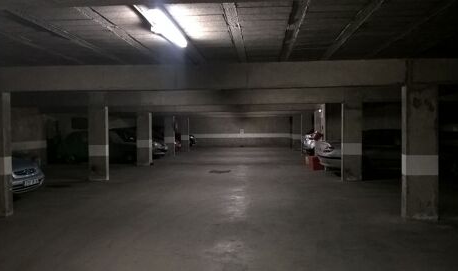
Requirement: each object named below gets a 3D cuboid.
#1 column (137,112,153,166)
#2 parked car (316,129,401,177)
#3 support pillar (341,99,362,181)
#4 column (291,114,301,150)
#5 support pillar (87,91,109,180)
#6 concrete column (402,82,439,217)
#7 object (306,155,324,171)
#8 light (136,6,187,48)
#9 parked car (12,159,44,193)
[{"bbox_3d":[-3.527,0.152,15.920,0.504,2.158,0.237,0,1,4],"label":"column"},{"bbox_3d":[5.092,0.481,12.285,4.200,1.500,1.740,0,1,4],"label":"parked car"},{"bbox_3d":[3.450,0.190,10.733,0.504,2.158,0.237,0,1,4],"label":"support pillar"},{"bbox_3d":[4.395,-0.090,24.657,0.504,2.158,0.237,0,1,4],"label":"column"},{"bbox_3d":[-3.863,0.152,11.389,0.512,2.371,0.230,0,1,4],"label":"support pillar"},{"bbox_3d":[3.152,0.271,6.300,0.512,2.190,0.230,0,1,4],"label":"concrete column"},{"bbox_3d":[3.118,0.943,13.636,0.550,0.560,0.500,0,1,4],"label":"object"},{"bbox_3d":[-0.606,-1.058,3.729,0.170,0.110,1.320,0,1,4],"label":"light"},{"bbox_3d":[-6.325,0.680,8.313,4.150,1.450,1.720,0,1,4],"label":"parked car"}]

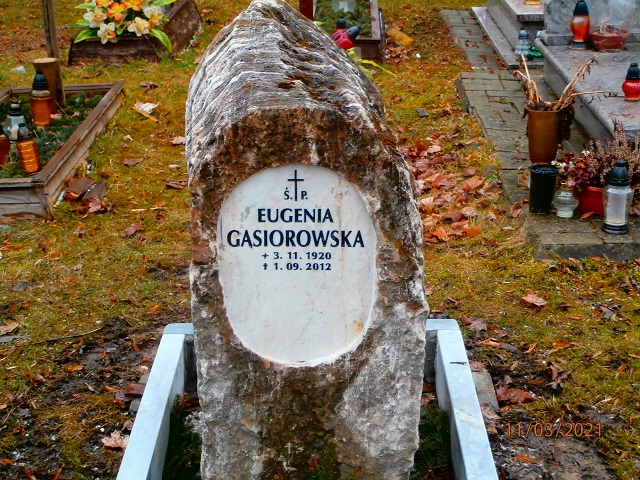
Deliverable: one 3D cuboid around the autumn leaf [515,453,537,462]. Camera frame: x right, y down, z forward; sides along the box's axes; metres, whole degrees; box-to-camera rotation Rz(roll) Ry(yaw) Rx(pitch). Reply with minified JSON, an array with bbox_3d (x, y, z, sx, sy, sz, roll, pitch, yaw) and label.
[{"bbox_3d":[0.493,0.522,2.526,0.052,0.010,0.022,14,26,32],"label":"autumn leaf"}]

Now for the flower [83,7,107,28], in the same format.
[{"bbox_3d":[-1.388,-1.372,6.500,0.140,0.140,0.060,-12,24,-26],"label":"flower"}]

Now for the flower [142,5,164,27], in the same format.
[{"bbox_3d":[-0.961,-1.296,6.083,0.120,0.120,0.060,-9,24,-21],"label":"flower"}]

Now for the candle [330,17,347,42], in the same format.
[{"bbox_3d":[0.129,-1.319,6.650,0.115,0.190,0.115,-1,22,0],"label":"candle"}]

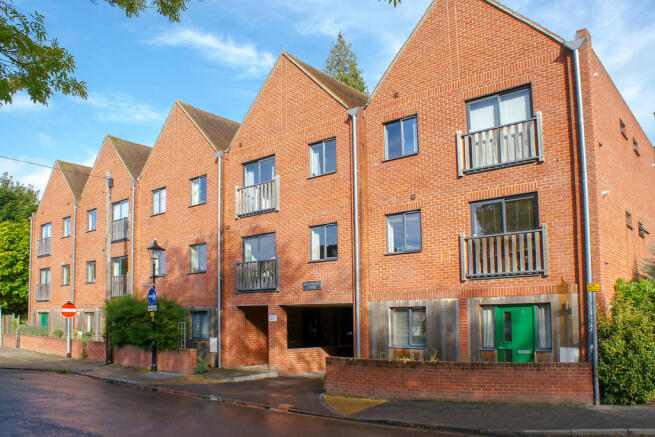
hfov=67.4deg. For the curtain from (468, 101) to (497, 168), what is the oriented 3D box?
[{"bbox_3d":[4.119,-2.219,13.056,0.740,1.850,0.100,-9,-12,39],"label":"curtain"}]

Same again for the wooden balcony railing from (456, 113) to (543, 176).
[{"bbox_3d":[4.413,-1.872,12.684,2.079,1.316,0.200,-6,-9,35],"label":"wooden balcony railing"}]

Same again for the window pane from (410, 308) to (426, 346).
[{"bbox_3d":[2.491,3.028,13.657,0.470,1.060,0.060,-6,-8,37],"label":"window pane"}]

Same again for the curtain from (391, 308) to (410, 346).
[{"bbox_3d":[2.072,3.133,14.165,0.504,1.047,0.080,-6,-9,35],"label":"curtain"}]

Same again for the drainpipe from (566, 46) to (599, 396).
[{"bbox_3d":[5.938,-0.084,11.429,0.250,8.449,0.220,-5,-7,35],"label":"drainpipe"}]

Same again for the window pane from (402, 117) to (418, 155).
[{"bbox_3d":[2.377,-2.388,14.252,0.470,1.060,0.060,-6,-8,37],"label":"window pane"}]

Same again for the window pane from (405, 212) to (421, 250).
[{"bbox_3d":[2.440,0.376,14.076,0.452,1.058,0.060,-6,-9,35],"label":"window pane"}]

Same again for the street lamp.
[{"bbox_3d":[-6.454,3.197,18.483,0.480,4.930,0.480,-9,-12,39],"label":"street lamp"}]

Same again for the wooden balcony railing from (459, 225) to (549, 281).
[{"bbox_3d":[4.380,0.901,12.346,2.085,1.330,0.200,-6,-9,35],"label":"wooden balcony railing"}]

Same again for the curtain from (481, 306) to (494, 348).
[{"bbox_3d":[4.060,2.766,12.467,0.370,1.080,0.100,-9,-12,39],"label":"curtain"}]

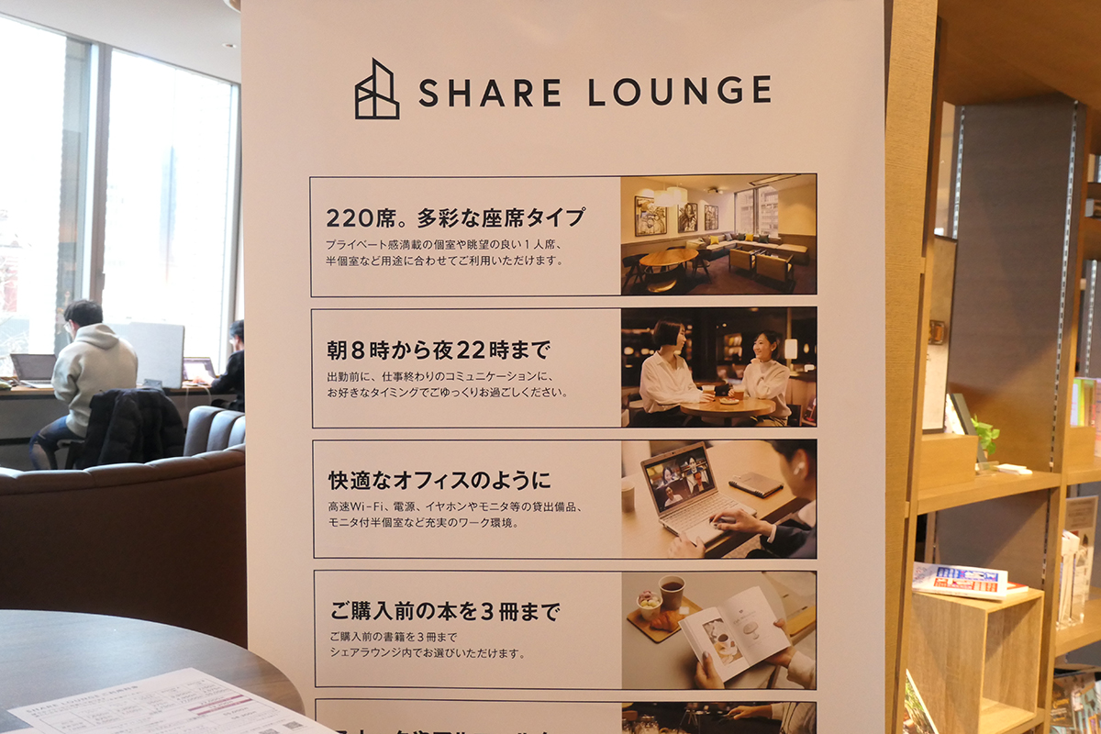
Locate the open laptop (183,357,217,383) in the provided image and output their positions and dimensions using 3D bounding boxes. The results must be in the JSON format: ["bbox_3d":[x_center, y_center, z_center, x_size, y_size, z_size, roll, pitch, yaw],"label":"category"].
[{"bbox_3d":[-2.810,0.017,7.799,0.012,0.198,0.299,-28,-16,31],"label":"open laptop"}]

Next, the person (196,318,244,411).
[{"bbox_3d":[-2.351,0.260,7.464,0.680,1.251,0.510,4,2,34],"label":"person"}]

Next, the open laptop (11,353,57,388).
[{"bbox_3d":[-3.379,0.031,6.566,0.337,0.215,0.309,4,2,33],"label":"open laptop"}]

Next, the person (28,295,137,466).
[{"bbox_3d":[-3.044,0.221,6.364,0.660,1.324,0.520,4,2,34],"label":"person"}]

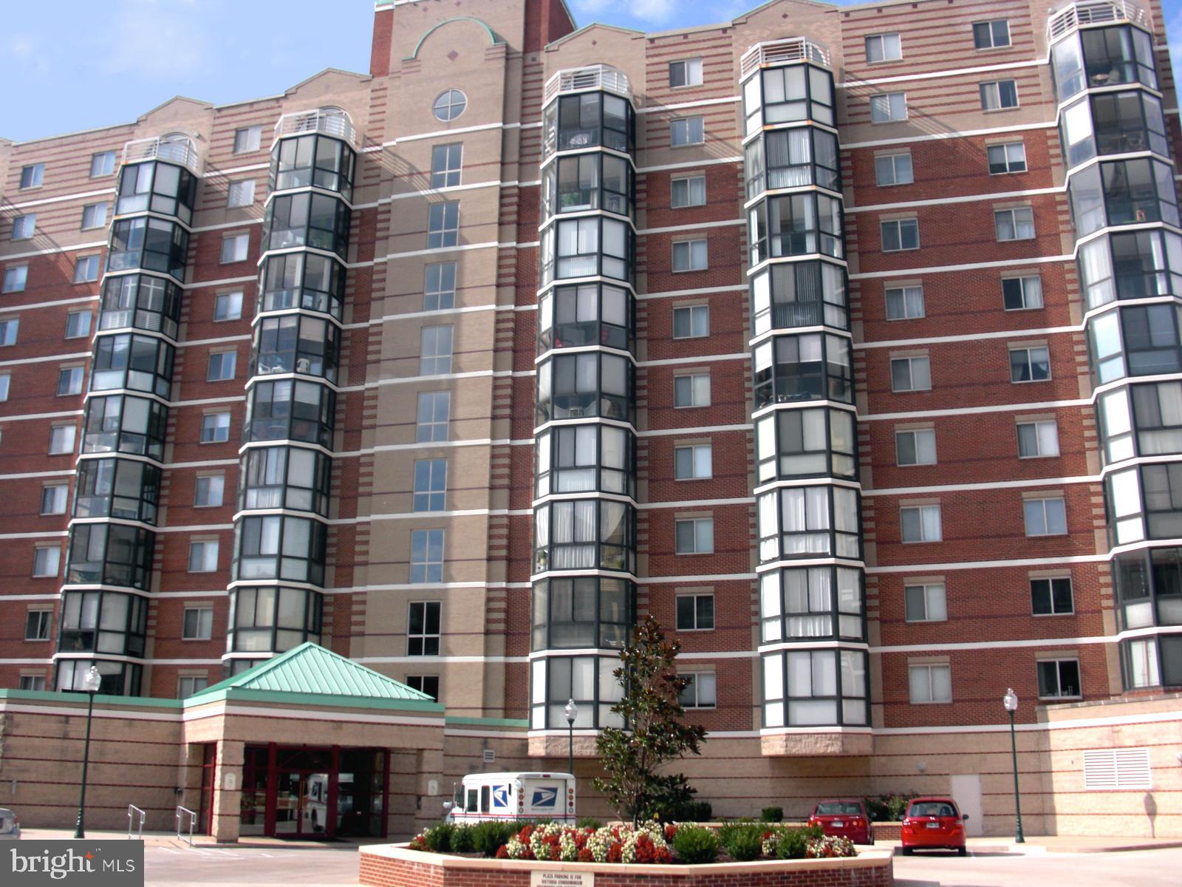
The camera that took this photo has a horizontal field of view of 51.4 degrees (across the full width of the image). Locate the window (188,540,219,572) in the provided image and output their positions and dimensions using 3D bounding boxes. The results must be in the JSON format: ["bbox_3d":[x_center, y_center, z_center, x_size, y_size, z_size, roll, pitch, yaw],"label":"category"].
[{"bbox_3d":[-15.815,4.624,50.247,1.390,1.290,0.130,-4,-17,15],"label":"window"}]

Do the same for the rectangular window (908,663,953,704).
[{"bbox_3d":[11.319,8.007,41.005,1.367,1.258,0.140,-4,-17,15],"label":"rectangular window"}]

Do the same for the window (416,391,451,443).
[{"bbox_3d":[-6.152,-1.026,48.170,1.321,2.057,0.140,-4,-17,15],"label":"window"}]

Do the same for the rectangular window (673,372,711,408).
[{"bbox_3d":[3.795,-1.979,46.011,1.365,1.267,0.150,-4,-17,15],"label":"rectangular window"}]

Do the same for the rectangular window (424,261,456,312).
[{"bbox_3d":[-6.155,-6.381,50.264,1.380,2.130,0.130,-4,-17,15],"label":"rectangular window"}]

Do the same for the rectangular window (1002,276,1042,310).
[{"bbox_3d":[15.203,-5.288,43.313,1.350,1.240,0.140,-4,-17,15],"label":"rectangular window"}]

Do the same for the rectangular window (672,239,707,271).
[{"bbox_3d":[3.844,-7.301,47.746,1.340,1.290,0.150,-4,-17,15],"label":"rectangular window"}]

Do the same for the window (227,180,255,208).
[{"bbox_3d":[-15.297,-10.917,53.798,1.350,1.240,0.140,-4,-17,15],"label":"window"}]

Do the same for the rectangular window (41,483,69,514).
[{"bbox_3d":[-22.991,2.475,52.778,1.367,1.258,0.140,-4,-17,15],"label":"rectangular window"}]

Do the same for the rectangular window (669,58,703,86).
[{"bbox_3d":[3.875,-15.057,49.986,1.365,1.267,0.150,-4,-17,15],"label":"rectangular window"}]

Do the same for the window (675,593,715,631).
[{"bbox_3d":[3.749,6.039,44.170,1.390,1.290,0.130,-4,-17,15],"label":"window"}]

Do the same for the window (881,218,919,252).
[{"bbox_3d":[11.478,-7.726,45.610,1.357,1.304,0.120,-4,-17,15],"label":"window"}]

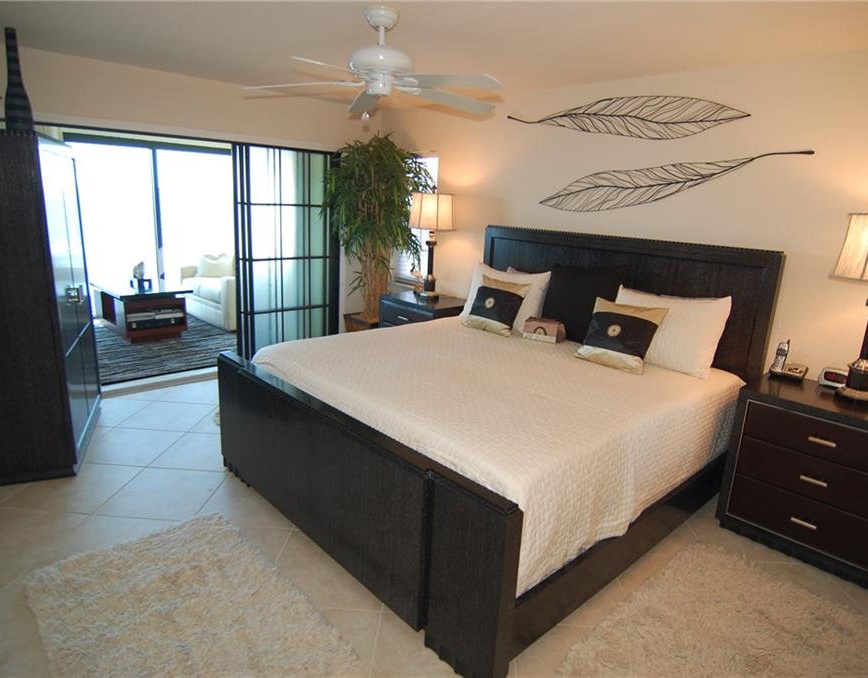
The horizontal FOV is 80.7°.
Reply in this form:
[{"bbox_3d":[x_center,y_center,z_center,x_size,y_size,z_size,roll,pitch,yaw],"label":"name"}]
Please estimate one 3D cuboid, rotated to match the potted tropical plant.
[{"bbox_3d":[-0.525,-0.736,4.756,0.920,2.200,0.920,3,14,-1],"label":"potted tropical plant"}]

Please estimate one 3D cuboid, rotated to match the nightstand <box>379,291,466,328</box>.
[{"bbox_3d":[-0.097,0.024,4.665,0.540,0.760,0.720,-11,19,-44],"label":"nightstand"}]

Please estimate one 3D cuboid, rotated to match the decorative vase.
[{"bbox_3d":[-2.207,-1.342,2.704,0.125,0.540,0.125,-11,19,-44],"label":"decorative vase"}]

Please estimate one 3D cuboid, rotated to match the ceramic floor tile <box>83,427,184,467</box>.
[{"bbox_3d":[-1.954,0.692,3.279,0.500,0.010,0.500,3,14,-1],"label":"ceramic floor tile"}]

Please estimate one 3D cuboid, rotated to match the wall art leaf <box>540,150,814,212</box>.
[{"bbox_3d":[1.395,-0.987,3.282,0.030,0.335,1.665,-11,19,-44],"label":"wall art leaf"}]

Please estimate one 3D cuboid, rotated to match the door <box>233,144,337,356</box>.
[{"bbox_3d":[-1.397,-0.762,5.022,1.060,2.040,0.100,-11,19,-44],"label":"door"}]

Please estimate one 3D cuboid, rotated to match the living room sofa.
[{"bbox_3d":[-2.767,-0.700,7.030,0.920,0.800,1.580,-11,19,-44],"label":"living room sofa"}]

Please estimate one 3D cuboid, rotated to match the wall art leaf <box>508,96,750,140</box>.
[{"bbox_3d":[1.167,-1.464,3.425,0.030,0.245,1.705,-11,19,-44],"label":"wall art leaf"}]

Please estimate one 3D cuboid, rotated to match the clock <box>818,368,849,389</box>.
[{"bbox_3d":[2.129,0.212,2.668,0.080,0.085,0.180,-11,19,-44],"label":"clock"}]

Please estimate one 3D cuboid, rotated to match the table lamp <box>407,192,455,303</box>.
[{"bbox_3d":[-0.034,-0.831,4.517,0.400,0.950,0.400,3,14,-1],"label":"table lamp"}]

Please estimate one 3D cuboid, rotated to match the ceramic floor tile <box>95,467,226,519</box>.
[{"bbox_3d":[-1.463,0.839,2.792,0.500,0.010,0.500,3,14,-1],"label":"ceramic floor tile"}]

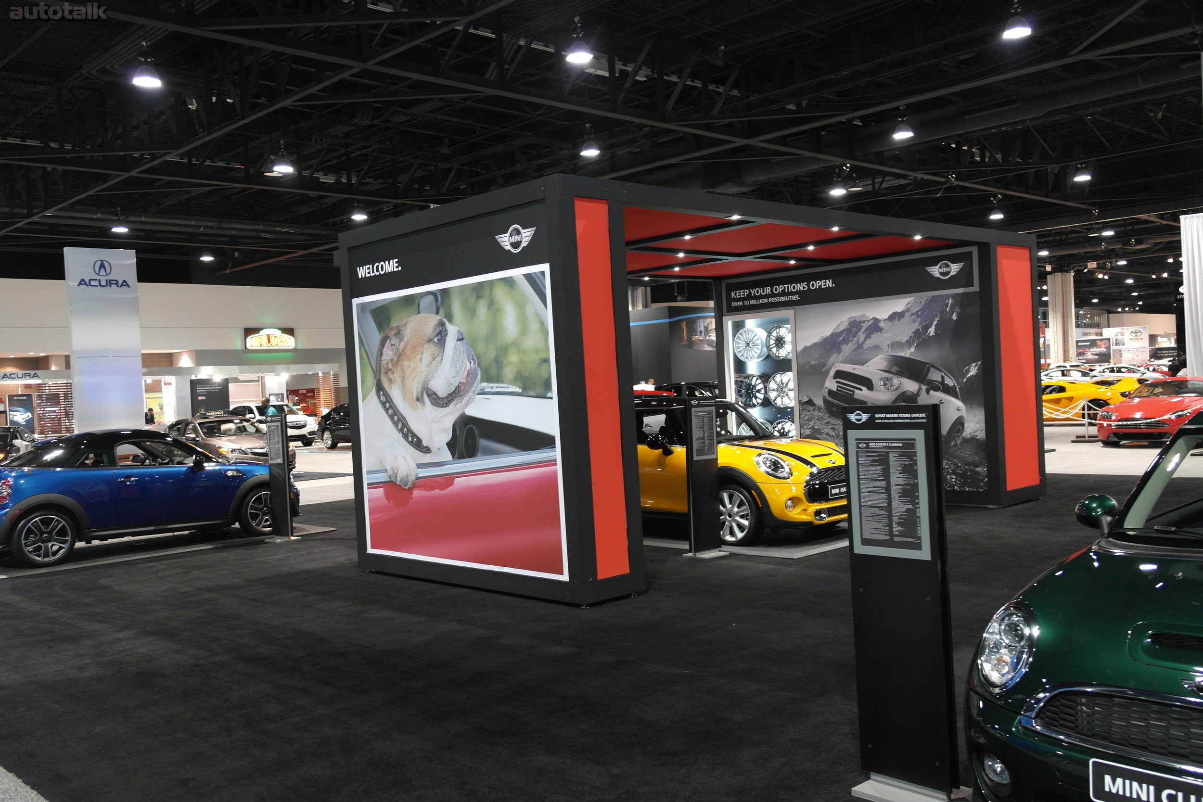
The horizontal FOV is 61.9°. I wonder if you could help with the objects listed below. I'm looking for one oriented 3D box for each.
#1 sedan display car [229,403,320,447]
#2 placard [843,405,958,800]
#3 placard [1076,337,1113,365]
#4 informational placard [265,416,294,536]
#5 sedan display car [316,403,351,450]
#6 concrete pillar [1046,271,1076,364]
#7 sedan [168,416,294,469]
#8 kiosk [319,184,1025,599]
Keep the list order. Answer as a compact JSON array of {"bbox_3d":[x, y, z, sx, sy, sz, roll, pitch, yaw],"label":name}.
[{"bbox_3d":[-13.815,1.033,41.806,1.960,1.720,4.900,-4,1,-42],"label":"sedan display car"},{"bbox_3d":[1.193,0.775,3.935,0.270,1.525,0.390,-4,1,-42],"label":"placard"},{"bbox_3d":[32.208,-3.277,66.000,2.800,1.750,0.250,-3,1,14],"label":"placard"},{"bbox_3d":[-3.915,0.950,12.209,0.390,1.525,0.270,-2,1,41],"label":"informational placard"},{"bbox_3d":[-8.466,0.866,36.407,1.930,1.620,4.800,-4,1,-44],"label":"sedan display car"},{"bbox_3d":[28.439,-4.331,62.009,1.500,7.500,1.500,-3,1,3],"label":"concrete pillar"},{"bbox_3d":[-9.153,1.131,24.409,1.800,1.420,4.550,-4,1,-42],"label":"sedan"},{"bbox_3d":[1.272,-0.183,11.319,7.500,3.260,3.700,-4,1,-42],"label":"kiosk"}]

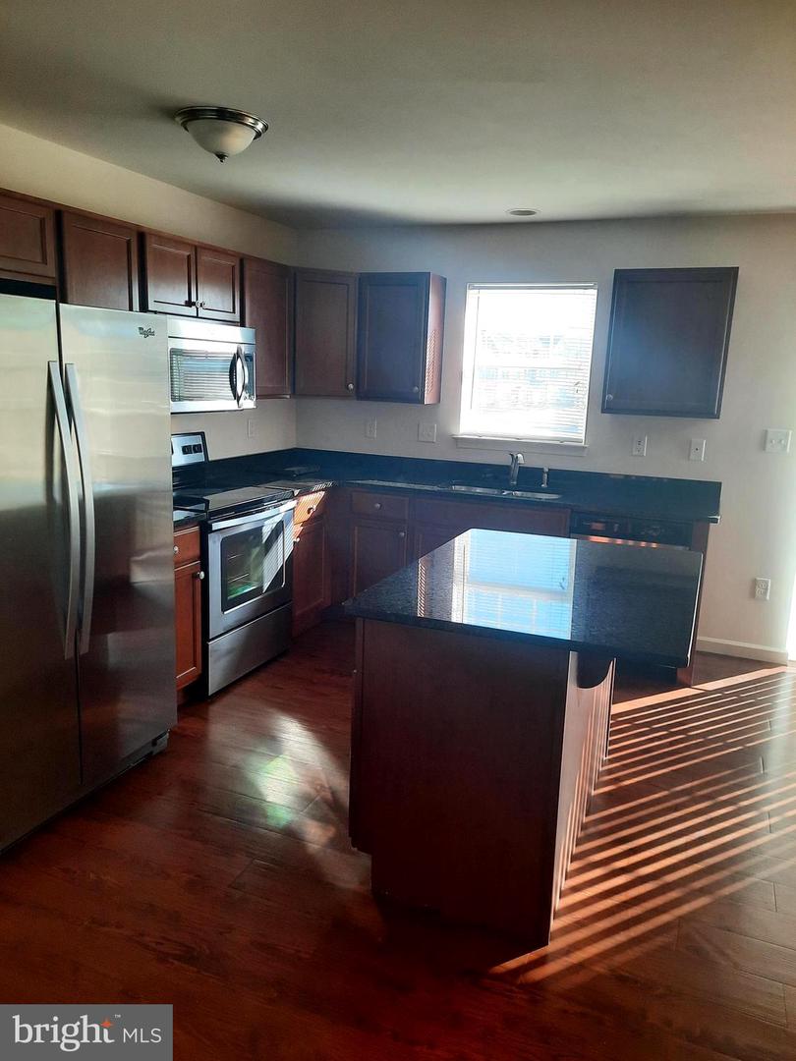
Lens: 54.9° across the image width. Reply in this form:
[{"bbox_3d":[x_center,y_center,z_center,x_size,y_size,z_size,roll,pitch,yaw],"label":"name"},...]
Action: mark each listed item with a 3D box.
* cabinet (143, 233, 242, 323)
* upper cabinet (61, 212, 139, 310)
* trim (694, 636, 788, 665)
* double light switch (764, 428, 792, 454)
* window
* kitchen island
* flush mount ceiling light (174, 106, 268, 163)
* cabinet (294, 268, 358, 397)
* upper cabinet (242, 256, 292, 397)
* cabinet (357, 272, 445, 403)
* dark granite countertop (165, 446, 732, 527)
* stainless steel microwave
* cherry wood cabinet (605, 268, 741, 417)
[{"bbox_3d":[-1.104,-1.219,3.767,0.322,0.355,0.758,7,13,21],"label":"cabinet"},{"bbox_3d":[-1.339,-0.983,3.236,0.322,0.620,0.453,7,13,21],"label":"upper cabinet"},{"bbox_3d":[2.015,0.703,4.492,0.499,0.082,0.016,7,13,22],"label":"trim"},{"bbox_3d":[2.090,-0.489,4.224,0.119,0.120,0.015,7,13,21],"label":"double light switch"},{"bbox_3d":[0.792,-1.024,4.712,0.787,0.931,0.090,7,13,22],"label":"window"},{"bbox_3d":[0.504,0.600,2.713,0.936,0.911,1.267,7,13,22],"label":"kitchen island"},{"bbox_3d":[-0.663,-1.467,2.896,0.345,0.140,0.345,2,12,0],"label":"flush mount ceiling light"},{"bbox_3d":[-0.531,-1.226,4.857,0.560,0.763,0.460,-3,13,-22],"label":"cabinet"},{"bbox_3d":[-0.877,-1.145,4.414,0.320,0.763,0.504,7,13,22],"label":"upper cabinet"},{"bbox_3d":[0.017,-1.189,4.781,0.458,0.757,0.318,7,13,21],"label":"cabinet"},{"bbox_3d":[0.122,-0.150,3.832,2.776,0.144,2.330,7,13,21],"label":"dark granite countertop"},{"bbox_3d":[-1.086,-0.827,3.860,0.410,0.420,0.757,7,13,22],"label":"stainless steel microwave"},{"bbox_3d":[1.489,-1.018,4.211,0.610,0.763,0.320,7,13,22],"label":"cherry wood cabinet"}]

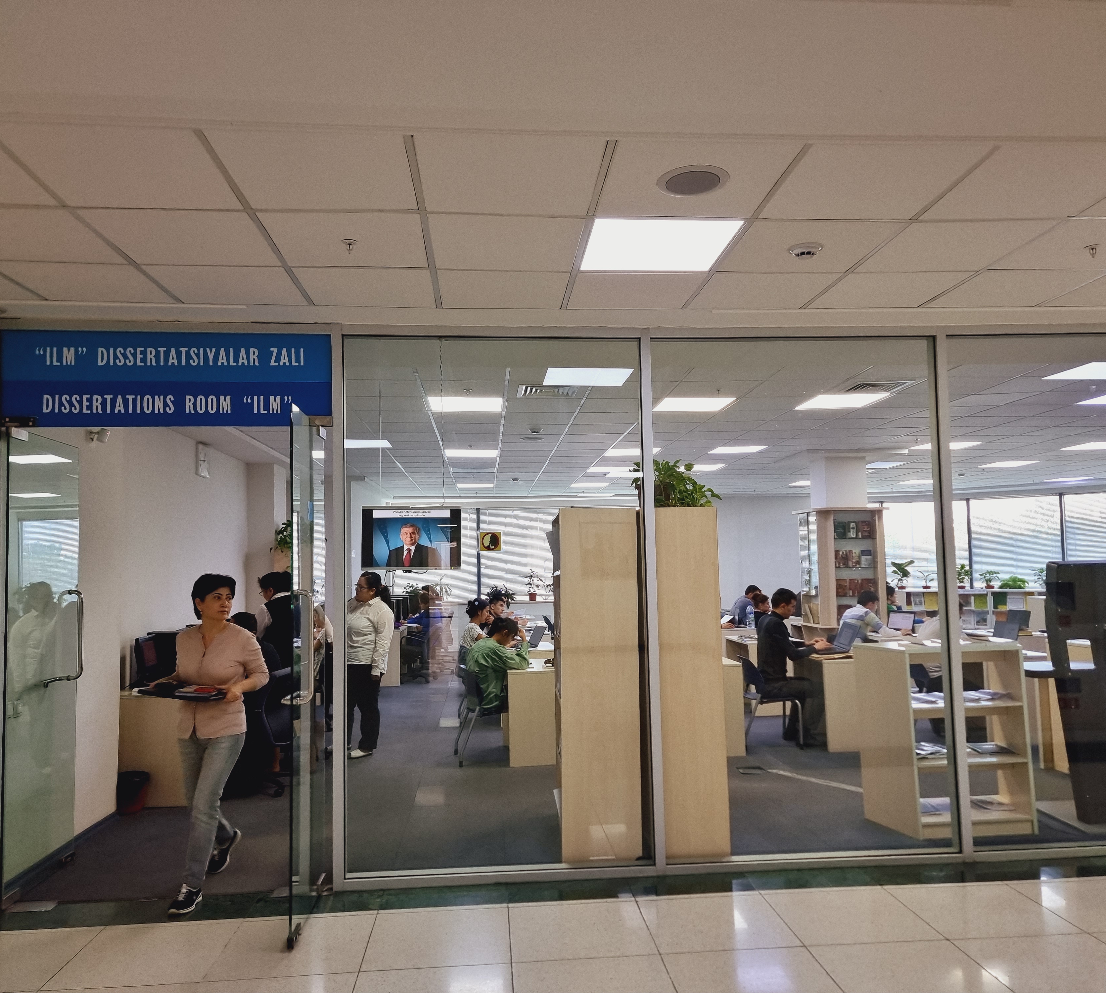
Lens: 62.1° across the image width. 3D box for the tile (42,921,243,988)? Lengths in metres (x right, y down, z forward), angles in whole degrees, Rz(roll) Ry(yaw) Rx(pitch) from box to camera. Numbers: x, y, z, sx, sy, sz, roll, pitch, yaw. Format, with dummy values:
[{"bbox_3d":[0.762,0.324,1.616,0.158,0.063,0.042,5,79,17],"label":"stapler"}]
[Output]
[{"bbox_3d":[-1.668,1.900,3.817,0.600,0.015,0.610,-1,-4,-4],"label":"tile"}]

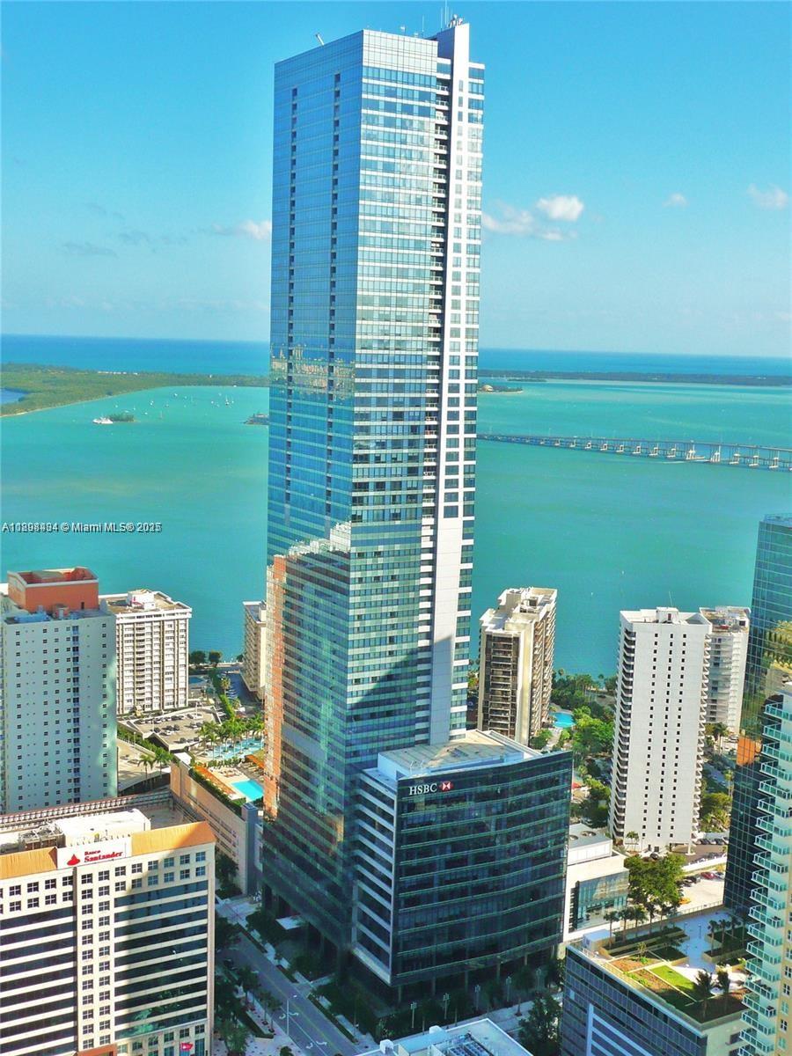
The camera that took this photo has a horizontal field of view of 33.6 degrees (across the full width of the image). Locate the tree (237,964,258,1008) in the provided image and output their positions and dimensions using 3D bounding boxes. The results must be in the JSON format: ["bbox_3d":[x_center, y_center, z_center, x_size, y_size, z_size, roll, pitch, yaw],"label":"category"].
[{"bbox_3d":[-36.160,112.020,319.890,5.380,11.210,5.380,2,8,0],"label":"tree"}]

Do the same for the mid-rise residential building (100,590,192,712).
[{"bbox_3d":[-117.510,54.060,584.830,40.000,47.400,40.000,-3,10,-31],"label":"mid-rise residential building"}]

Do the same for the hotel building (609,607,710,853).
[{"bbox_3d":[87.217,66.489,436.883,26.000,78.200,20.500,1,8,-2],"label":"hotel building"}]

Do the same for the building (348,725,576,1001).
[{"bbox_3d":[16.316,85.620,339.504,52.300,58.200,23.500,-3,10,-30],"label":"building"}]

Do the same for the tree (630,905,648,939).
[{"bbox_3d":[54.749,89.825,298.295,3.809,7.900,3.809,2,8,0],"label":"tree"}]

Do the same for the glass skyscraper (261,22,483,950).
[{"bbox_3d":[-7.250,-7.530,352.830,36.000,240.000,48.000,-3,10,-31],"label":"glass skyscraper"}]

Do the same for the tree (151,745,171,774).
[{"bbox_3d":[-86.220,86.240,482.260,7.130,12.760,7.130,-3,10,-31],"label":"tree"}]

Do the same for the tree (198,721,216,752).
[{"bbox_3d":[-64.090,71.290,447.480,6.620,11.190,6.620,2,8,0],"label":"tree"}]

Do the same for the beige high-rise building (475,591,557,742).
[{"bbox_3d":[51.710,58.385,557.903,21.800,57.500,56.000,4,9,15],"label":"beige high-rise building"}]

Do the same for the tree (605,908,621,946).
[{"bbox_3d":[48.414,89.828,294.387,3.661,8.650,3.661,2,8,0],"label":"tree"}]

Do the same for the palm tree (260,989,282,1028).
[{"bbox_3d":[-29.636,114.307,310.743,4.178,9.450,4.178,-3,10,-30],"label":"palm tree"}]

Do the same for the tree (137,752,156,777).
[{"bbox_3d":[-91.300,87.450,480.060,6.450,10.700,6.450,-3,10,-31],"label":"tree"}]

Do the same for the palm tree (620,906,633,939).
[{"bbox_3d":[51.951,89.841,296.574,3.389,8.200,3.389,2,8,0],"label":"palm tree"}]

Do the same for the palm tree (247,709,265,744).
[{"bbox_3d":[-48.410,69.680,456.650,6.750,12.670,6.750,2,8,0],"label":"palm tree"}]

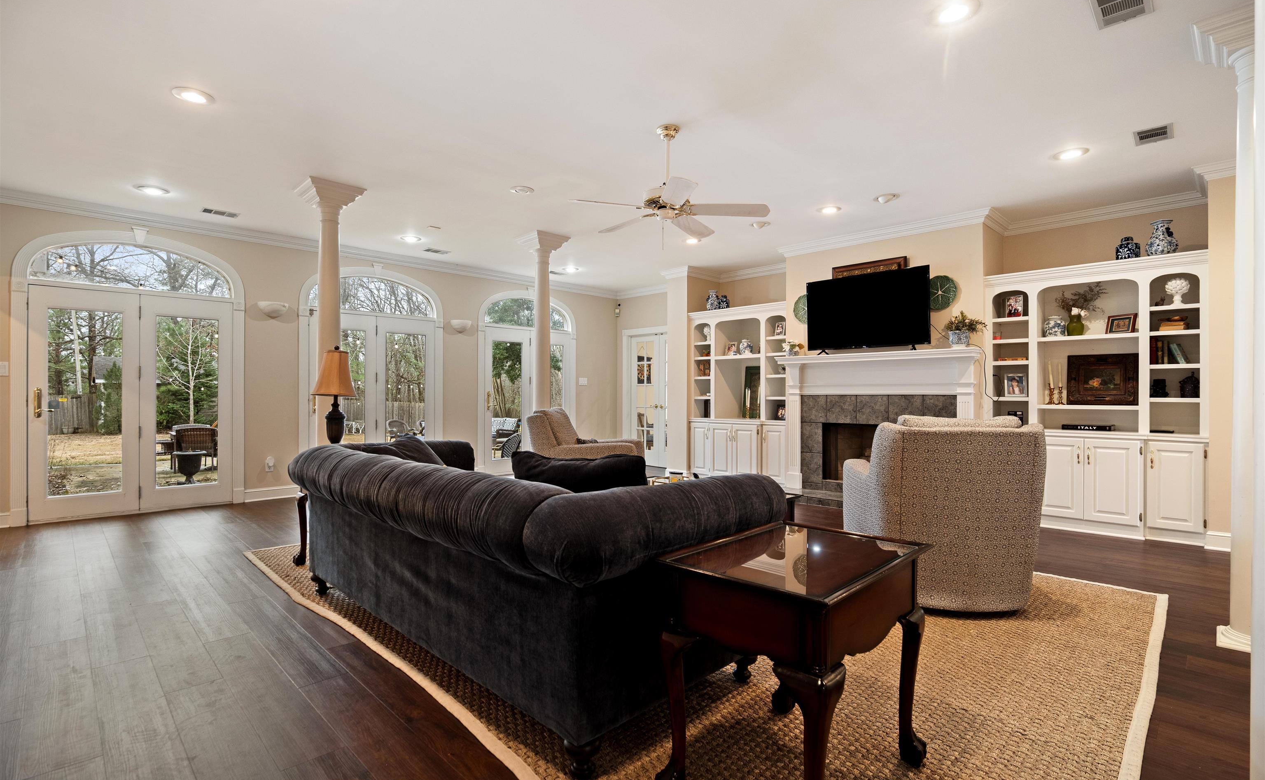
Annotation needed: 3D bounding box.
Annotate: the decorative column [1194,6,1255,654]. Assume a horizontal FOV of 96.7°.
[{"bbox_3d":[2.811,-0.249,2.522,0.430,2.750,0.430,0,0,45],"label":"decorative column"}]

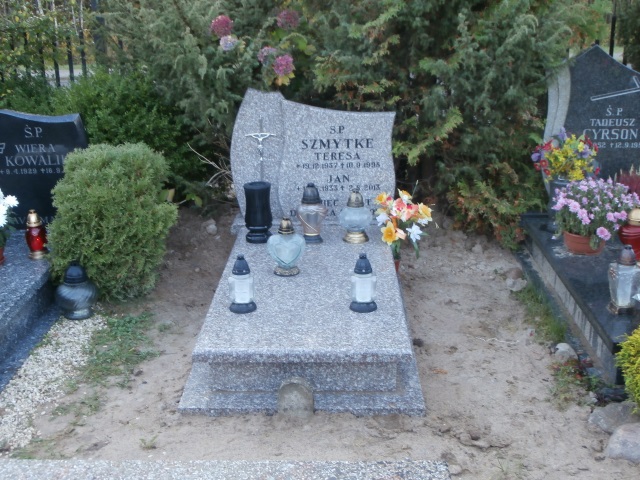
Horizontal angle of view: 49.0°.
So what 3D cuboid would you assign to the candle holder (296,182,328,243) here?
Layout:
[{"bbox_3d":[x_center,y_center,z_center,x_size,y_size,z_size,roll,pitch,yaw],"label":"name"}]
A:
[{"bbox_3d":[-0.036,-0.139,3.529,0.160,0.300,0.145,1,20,1],"label":"candle holder"}]

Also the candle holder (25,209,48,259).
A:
[{"bbox_3d":[-1.363,-0.041,3.363,0.115,0.235,0.115,0,19,1],"label":"candle holder"}]

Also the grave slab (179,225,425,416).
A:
[{"bbox_3d":[-0.050,0.270,3.143,0.880,0.210,1.500,1,20,1],"label":"grave slab"}]

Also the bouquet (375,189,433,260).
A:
[{"bbox_3d":[0.429,-0.036,3.586,0.300,0.460,0.280,1,19,1],"label":"bouquet"}]

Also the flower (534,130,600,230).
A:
[{"bbox_3d":[1.322,-0.331,3.766,0.360,0.530,0.320,0,19,1],"label":"flower"}]

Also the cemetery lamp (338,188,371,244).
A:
[{"bbox_3d":[0.173,-0.126,3.487,0.157,0.268,0.157,0,19,1],"label":"cemetery lamp"}]

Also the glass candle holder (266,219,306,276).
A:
[{"bbox_3d":[-0.152,0.020,3.128,0.170,0.262,0.120,0,19,1],"label":"glass candle holder"}]

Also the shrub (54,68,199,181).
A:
[{"bbox_3d":[-1.439,-0.880,5.250,1.200,0.900,1.000,1,19,1],"label":"shrub"}]

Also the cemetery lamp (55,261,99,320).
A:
[{"bbox_3d":[-1.095,0.218,3.202,0.190,0.255,0.190,1,19,1],"label":"cemetery lamp"}]

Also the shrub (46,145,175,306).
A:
[{"bbox_3d":[-1.047,-0.143,3.583,0.660,0.740,0.660,0,19,1],"label":"shrub"}]

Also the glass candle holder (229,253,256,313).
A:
[{"bbox_3d":[-0.303,0.168,2.789,0.112,0.236,0.108,1,20,1],"label":"glass candle holder"}]

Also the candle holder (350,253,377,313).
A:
[{"bbox_3d":[0.175,0.162,2.813,0.107,0.235,0.107,0,19,1],"label":"candle holder"}]

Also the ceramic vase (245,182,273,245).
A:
[{"bbox_3d":[-0.308,-0.141,3.493,0.137,0.298,0.137,0,19,1],"label":"ceramic vase"}]

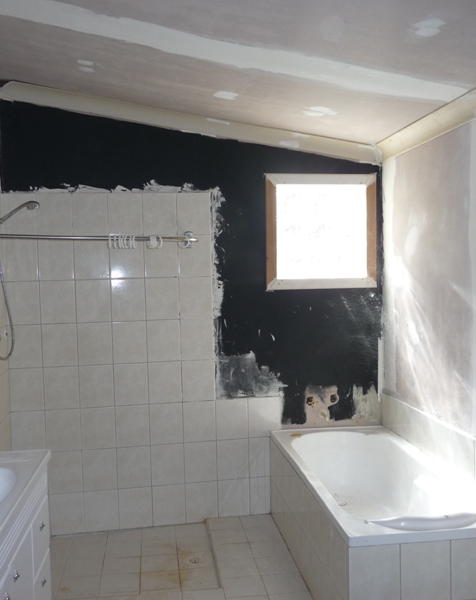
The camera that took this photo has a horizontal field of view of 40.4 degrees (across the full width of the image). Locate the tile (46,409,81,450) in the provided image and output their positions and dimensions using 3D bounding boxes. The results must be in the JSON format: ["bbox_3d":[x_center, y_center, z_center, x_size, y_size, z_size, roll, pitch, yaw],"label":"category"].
[{"bbox_3d":[-1.018,0.763,3.781,0.200,0.250,0.010,-2,3,-10],"label":"tile"}]

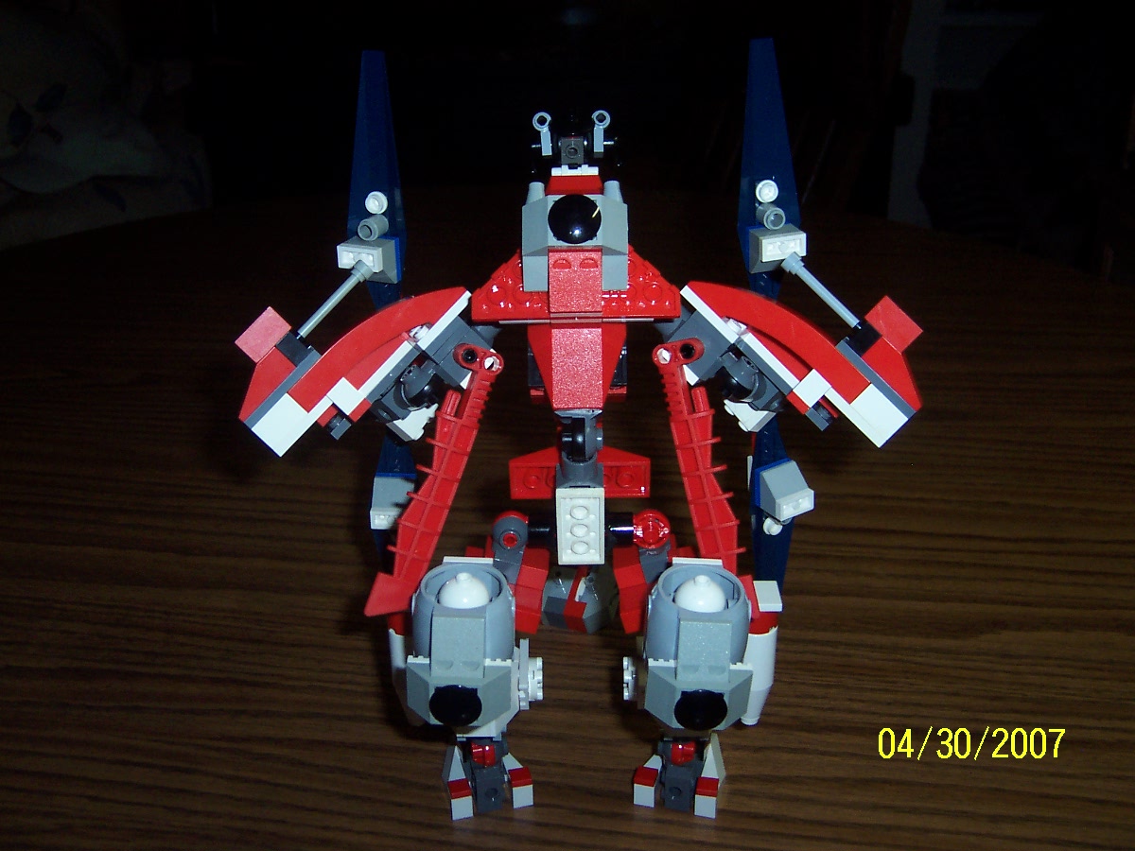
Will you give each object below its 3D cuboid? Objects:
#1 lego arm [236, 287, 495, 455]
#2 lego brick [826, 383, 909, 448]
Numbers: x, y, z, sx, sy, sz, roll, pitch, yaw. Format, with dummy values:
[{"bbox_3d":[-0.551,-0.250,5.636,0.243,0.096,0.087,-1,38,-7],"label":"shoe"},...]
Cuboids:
[{"bbox_3d":[-0.066,-0.018,0.388,0.080,0.053,0.024,0,10,0],"label":"lego arm"},{"bbox_3d":[0.096,-0.006,0.378,0.013,0.024,0.011,-45,4,3],"label":"lego brick"}]

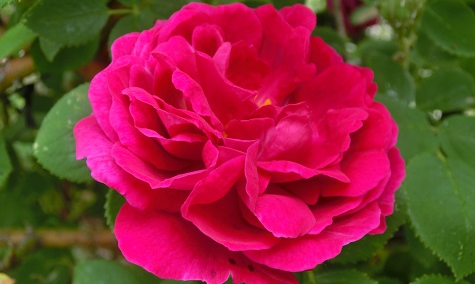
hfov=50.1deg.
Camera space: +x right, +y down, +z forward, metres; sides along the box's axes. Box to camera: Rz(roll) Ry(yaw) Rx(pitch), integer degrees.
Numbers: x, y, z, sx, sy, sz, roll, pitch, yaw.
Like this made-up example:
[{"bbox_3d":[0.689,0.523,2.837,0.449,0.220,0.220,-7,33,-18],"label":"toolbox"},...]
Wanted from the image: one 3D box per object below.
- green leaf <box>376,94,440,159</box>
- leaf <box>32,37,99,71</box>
[{"bbox_3d":[0.081,-0.006,0.245,0.034,0.014,0.035,0,67,-6],"label":"green leaf"},{"bbox_3d":[-0.093,-0.050,0.275,0.036,0.013,0.024,0,67,0],"label":"leaf"}]

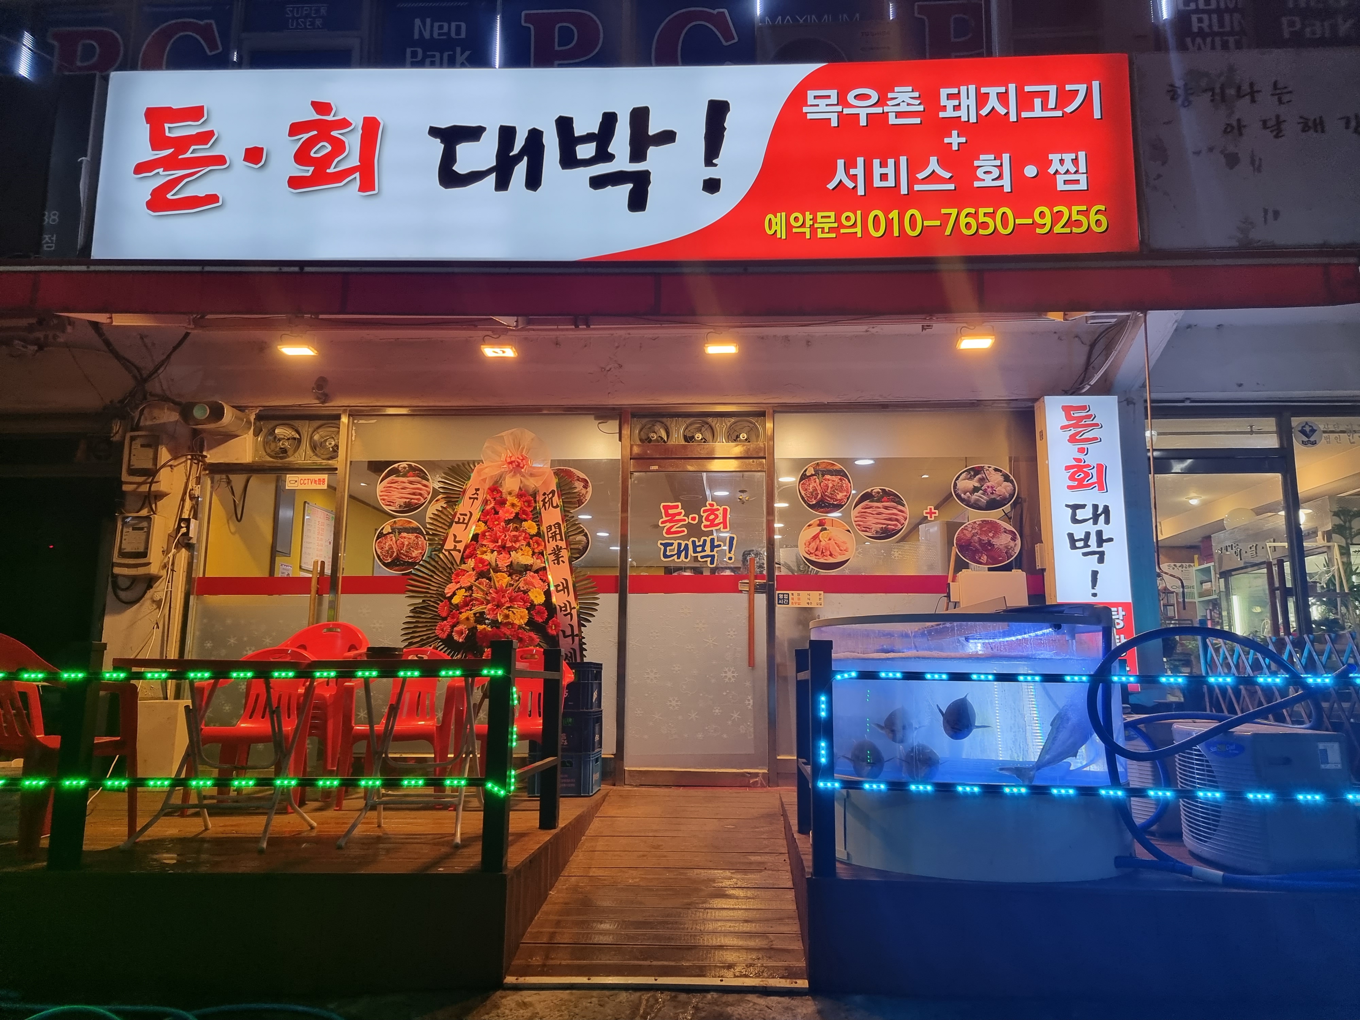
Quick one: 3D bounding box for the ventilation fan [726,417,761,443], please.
[{"bbox_3d":[0.441,-0.503,6.467,0.280,0.280,0.120,0,-10,3],"label":"ventilation fan"}]

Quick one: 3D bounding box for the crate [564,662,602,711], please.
[{"bbox_3d":[-0.690,1.073,5.738,0.370,0.275,0.330,0,-10,3],"label":"crate"}]

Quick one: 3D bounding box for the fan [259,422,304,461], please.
[{"bbox_3d":[-2.780,-0.475,6.588,0.290,0.290,0.120,0,-10,3],"label":"fan"}]

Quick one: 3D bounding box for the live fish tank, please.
[{"bbox_3d":[1.194,0.936,3.969,1.250,0.940,1.240,0,-10,3],"label":"live fish tank"}]

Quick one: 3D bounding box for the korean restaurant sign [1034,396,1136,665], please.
[{"bbox_3d":[2.556,0.198,5.945,0.457,1.855,0.190,0,-10,3],"label":"korean restaurant sign"}]

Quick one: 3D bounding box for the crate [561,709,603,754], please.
[{"bbox_3d":[-0.674,1.321,5.669,0.360,0.255,0.420,0,-10,3],"label":"crate"}]

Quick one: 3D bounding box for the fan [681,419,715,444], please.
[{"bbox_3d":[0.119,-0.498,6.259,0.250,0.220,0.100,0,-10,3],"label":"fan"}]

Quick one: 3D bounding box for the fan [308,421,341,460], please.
[{"bbox_3d":[-2.387,-0.465,6.393,0.270,0.270,0.110,0,-10,3],"label":"fan"}]

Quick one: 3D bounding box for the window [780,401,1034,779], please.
[{"bbox_3d":[1.459,0.466,5.977,1.720,2.270,0.070,0,-10,3],"label":"window"}]

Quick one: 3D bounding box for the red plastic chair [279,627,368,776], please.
[{"bbox_3d":[-2.108,1.059,5.464,0.585,0.825,0.560,-1,-10,5],"label":"red plastic chair"}]

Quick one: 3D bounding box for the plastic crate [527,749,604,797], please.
[{"bbox_3d":[-0.688,1.571,5.652,0.370,0.242,0.330,0,-10,3],"label":"plastic crate"}]

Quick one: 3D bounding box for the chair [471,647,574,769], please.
[{"bbox_3d":[-0.864,1.173,5.126,0.585,0.825,0.560,0,-10,2],"label":"chair"}]

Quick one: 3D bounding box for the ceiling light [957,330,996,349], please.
[{"bbox_3d":[1.605,-0.910,5.113,0.180,0.050,0.140,0,-10,3],"label":"ceiling light"}]

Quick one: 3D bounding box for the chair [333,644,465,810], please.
[{"bbox_3d":[-1.464,1.175,5.159,0.585,0.825,0.560,0,-10,-1],"label":"chair"}]

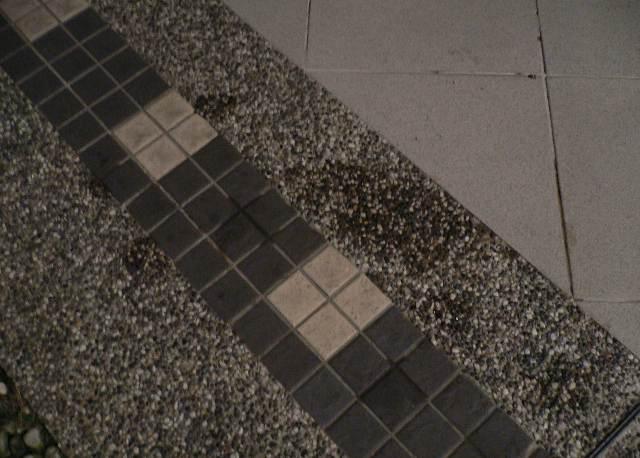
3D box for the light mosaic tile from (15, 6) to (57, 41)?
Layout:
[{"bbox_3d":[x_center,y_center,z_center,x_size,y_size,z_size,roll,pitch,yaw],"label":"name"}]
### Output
[{"bbox_3d":[-0.761,-0.546,1.730,0.088,0.010,0.088,-40,69,-16],"label":"light mosaic tile"}]

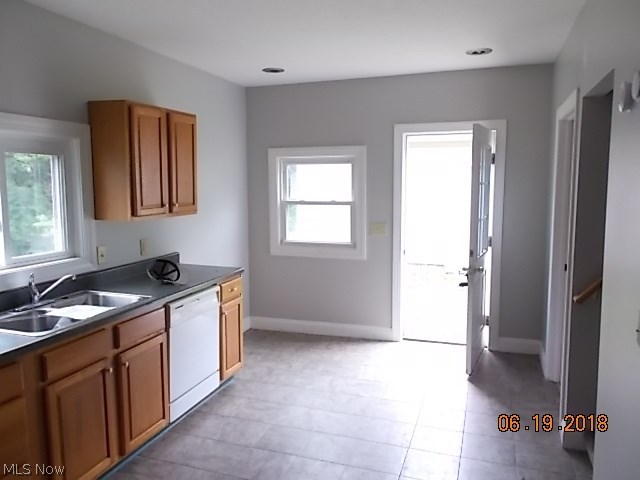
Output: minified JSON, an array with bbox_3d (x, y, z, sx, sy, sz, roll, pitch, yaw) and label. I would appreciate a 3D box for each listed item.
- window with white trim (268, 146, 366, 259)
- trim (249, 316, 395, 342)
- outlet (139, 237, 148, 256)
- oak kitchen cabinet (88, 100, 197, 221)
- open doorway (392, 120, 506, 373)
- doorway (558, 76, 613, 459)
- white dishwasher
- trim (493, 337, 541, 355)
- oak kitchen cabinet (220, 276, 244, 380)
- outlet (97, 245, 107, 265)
[{"bbox_3d":[-0.032,-0.384,5.008,1.066,1.132,0.110,2,7,19],"label":"window with white trim"},{"bbox_3d":[-0.025,0.947,5.121,1.589,0.121,0.020,2,7,19],"label":"trim"},{"bbox_3d":[-1.334,0.062,3.655,0.010,0.120,0.075,2,7,19],"label":"outlet"},{"bbox_3d":[-1.222,-0.547,3.457,0.315,0.757,0.760,2,7,19],"label":"oak kitchen cabinet"},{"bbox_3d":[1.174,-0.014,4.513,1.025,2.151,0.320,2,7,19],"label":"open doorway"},{"bbox_3d":[1.415,0.269,2.426,0.130,2.049,0.720,2,7,19],"label":"doorway"},{"bbox_3d":[-1.133,0.764,3.434,0.600,0.795,0.595,2,7,19],"label":"white dishwasher"},{"bbox_3d":[1.876,0.998,4.497,0.361,0.133,0.020,2,7,19],"label":"trim"},{"bbox_3d":[-0.968,0.708,3.892,0.605,0.822,0.335,2,7,19],"label":"oak kitchen cabinet"},{"bbox_3d":[-1.475,0.103,3.258,0.010,0.120,0.075,2,7,19],"label":"outlet"}]

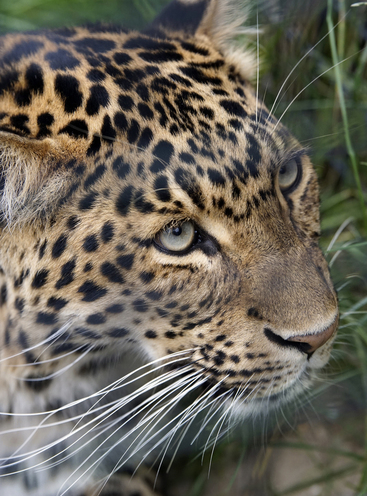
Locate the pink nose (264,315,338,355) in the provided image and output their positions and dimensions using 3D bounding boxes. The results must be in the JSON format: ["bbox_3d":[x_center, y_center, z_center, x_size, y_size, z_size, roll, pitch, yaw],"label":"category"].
[{"bbox_3d":[0.070,0.052,2.040,0.044,0.024,0.024,-29,41,-35],"label":"pink nose"}]

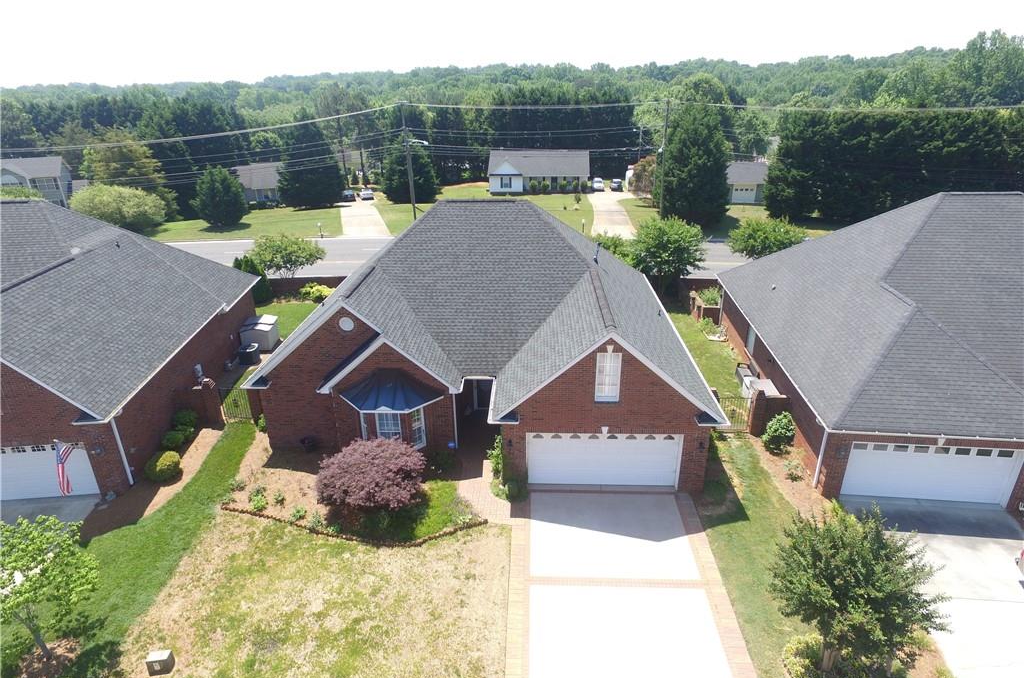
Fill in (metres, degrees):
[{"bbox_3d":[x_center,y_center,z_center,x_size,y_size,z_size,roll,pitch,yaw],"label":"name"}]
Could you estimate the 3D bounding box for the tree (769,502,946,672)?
[{"bbox_3d":[7.209,5.689,12.875,3.250,4.300,3.150,0,23,2],"label":"tree"}]

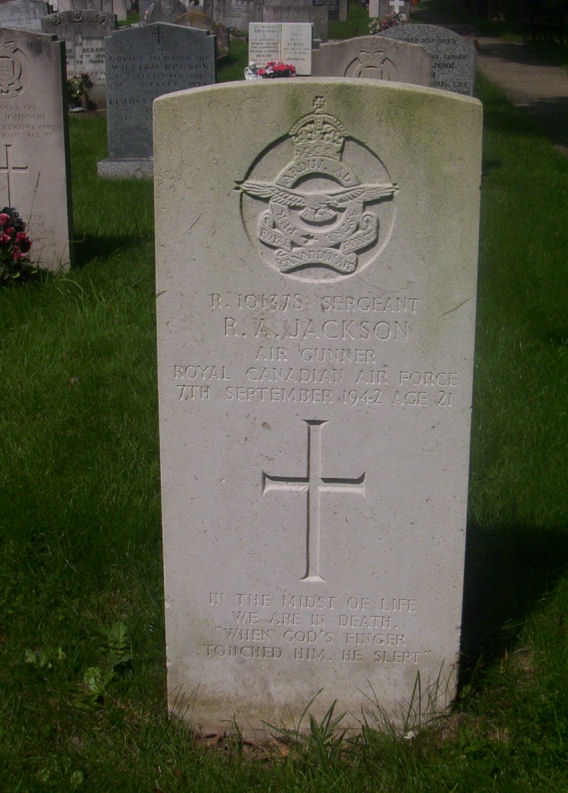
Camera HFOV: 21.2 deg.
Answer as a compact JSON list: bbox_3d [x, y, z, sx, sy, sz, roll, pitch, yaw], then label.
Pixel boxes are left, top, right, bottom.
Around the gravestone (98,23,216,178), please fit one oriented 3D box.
[{"bbox_3d":[-0.633,-1.595,8.132,0.685,0.810,0.280,2,20,4],"label":"gravestone"}]

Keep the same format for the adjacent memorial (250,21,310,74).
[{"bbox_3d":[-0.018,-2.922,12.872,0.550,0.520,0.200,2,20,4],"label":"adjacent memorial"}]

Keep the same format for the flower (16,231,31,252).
[{"bbox_3d":[-0.864,-0.514,5.030,0.047,0.068,0.050,2,20,4],"label":"flower"}]

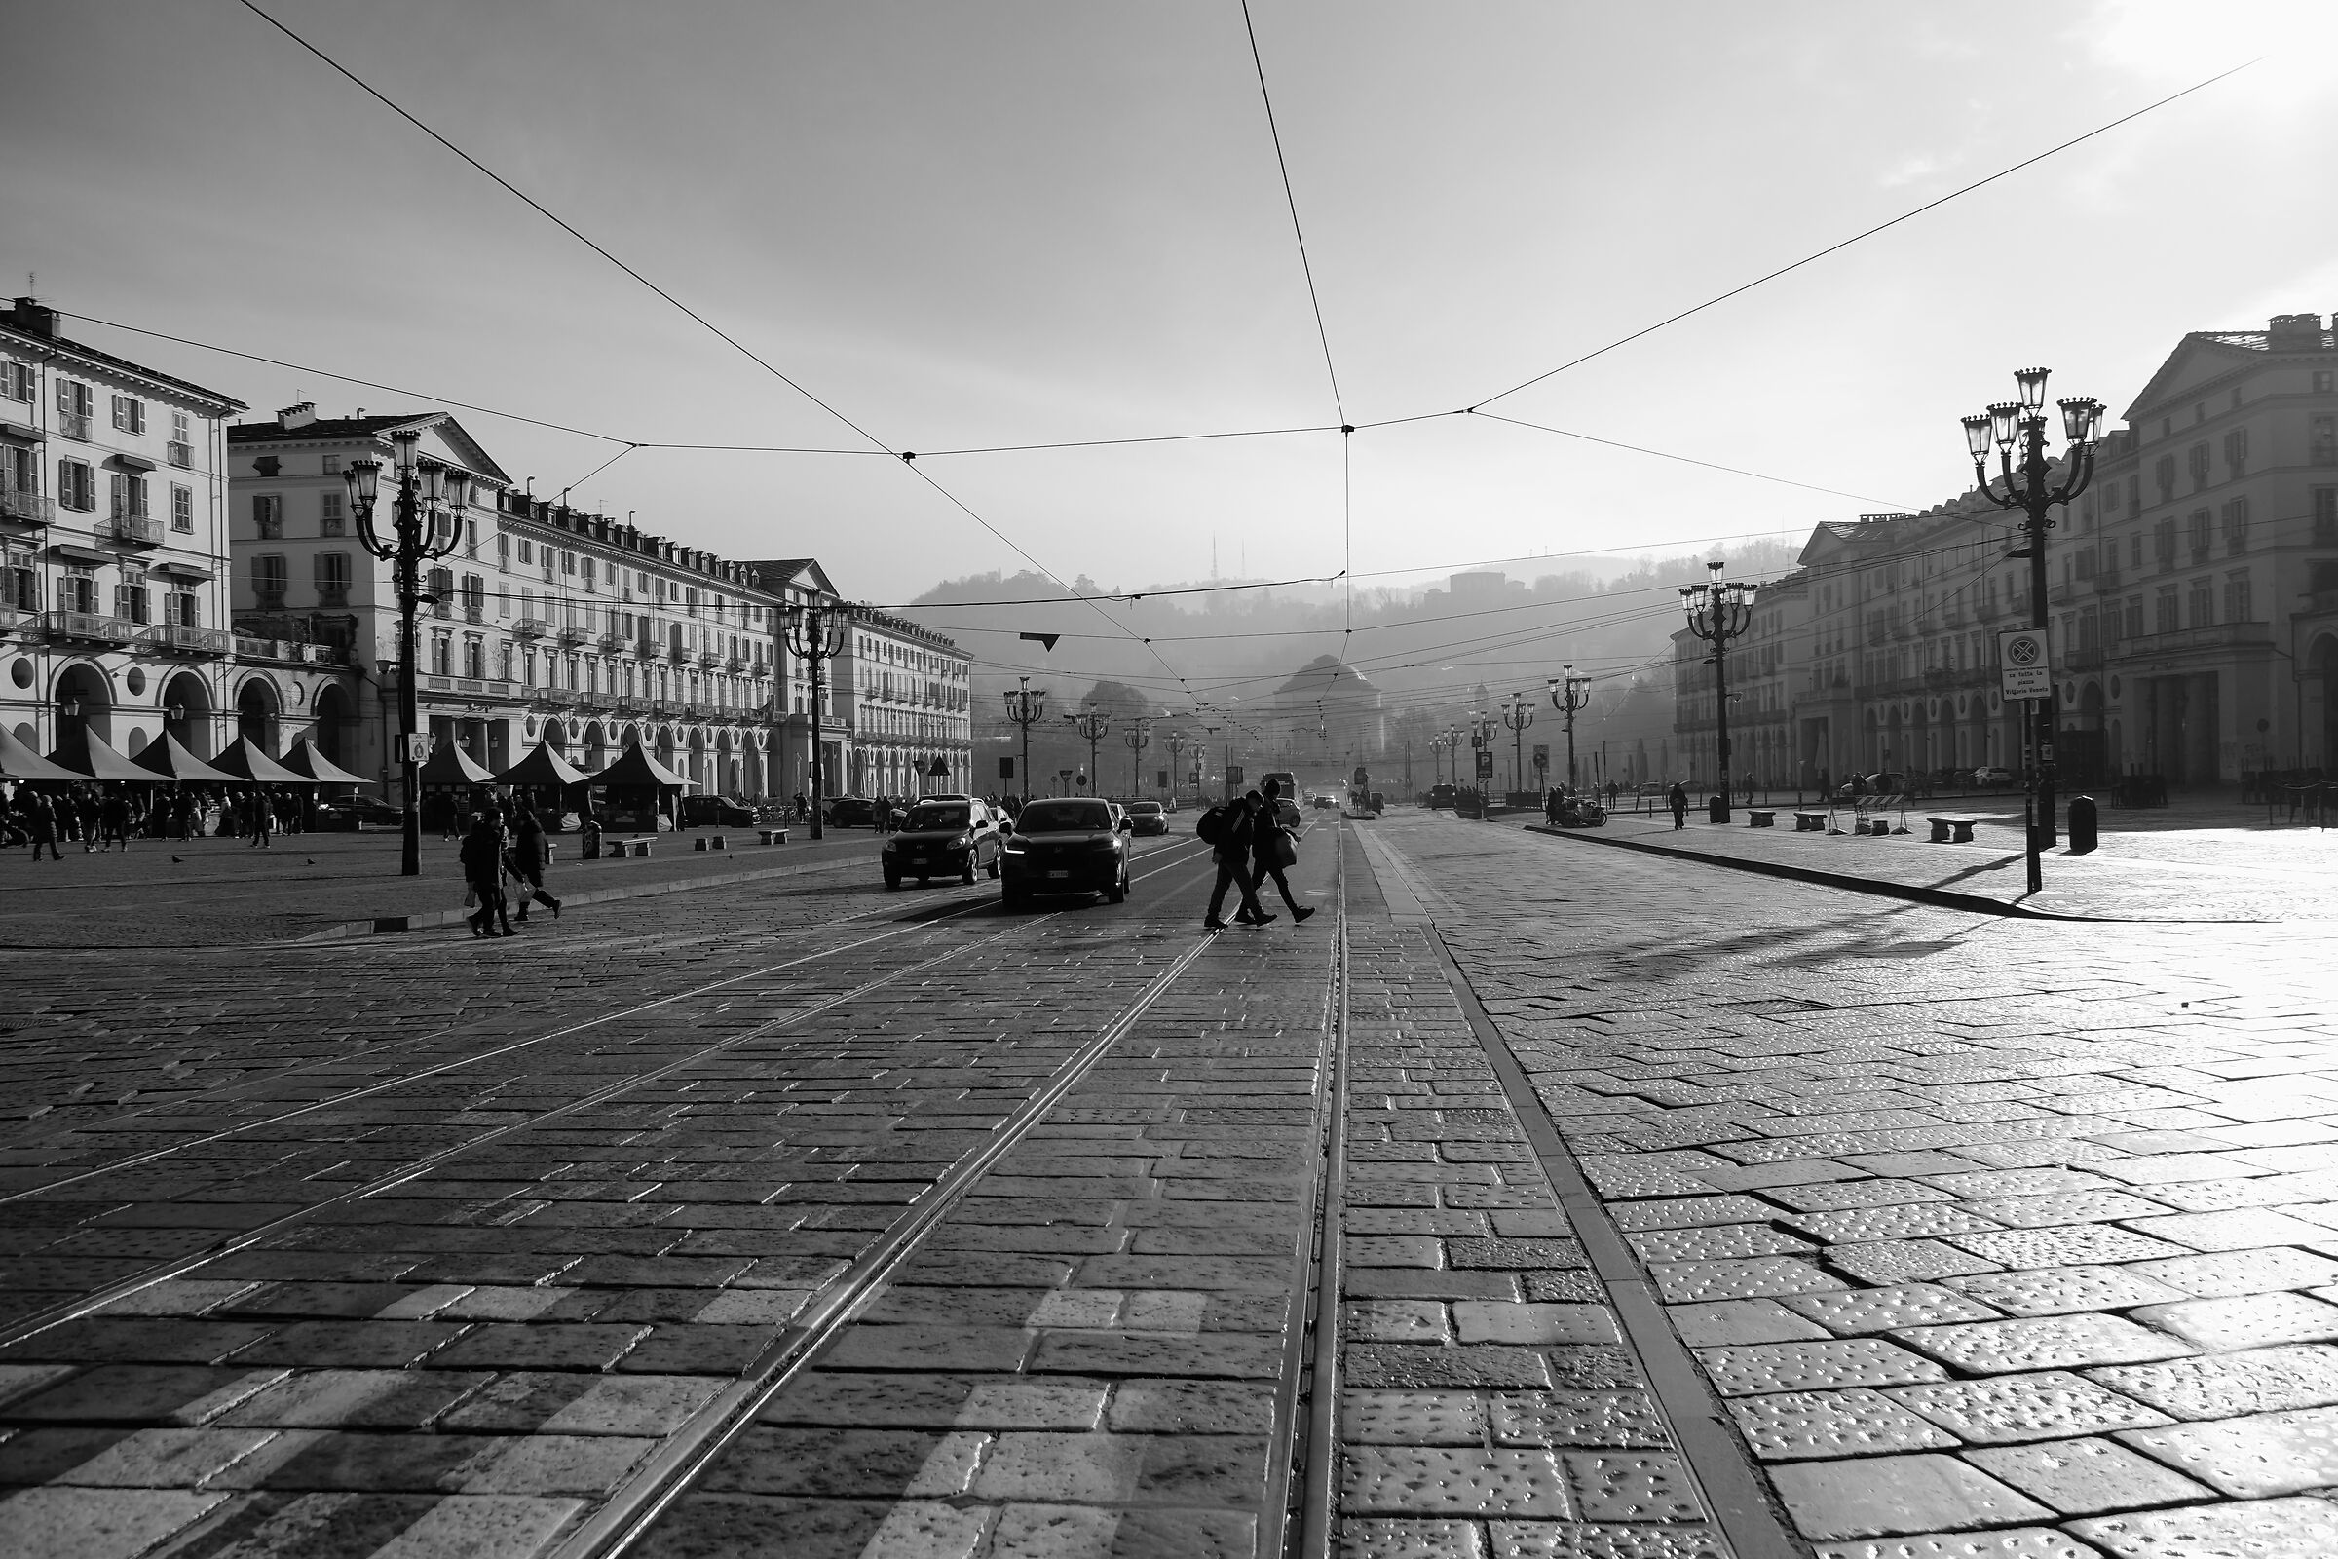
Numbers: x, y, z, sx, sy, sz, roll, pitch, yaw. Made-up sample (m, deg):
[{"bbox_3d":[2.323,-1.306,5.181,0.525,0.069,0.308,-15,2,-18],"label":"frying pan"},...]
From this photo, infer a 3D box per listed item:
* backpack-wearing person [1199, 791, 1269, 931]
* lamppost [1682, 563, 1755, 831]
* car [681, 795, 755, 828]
[{"bbox_3d":[0.815,0.961,21.150,0.880,1.670,0.540,-1,0,6],"label":"backpack-wearing person"},{"bbox_3d":[20.911,-3.253,66.400,2.900,9.900,2.900,-1,0,6],"label":"lamppost"},{"bbox_3d":[-23.482,1.764,92.000,3.850,1.600,1.720,-1,0,6],"label":"car"}]

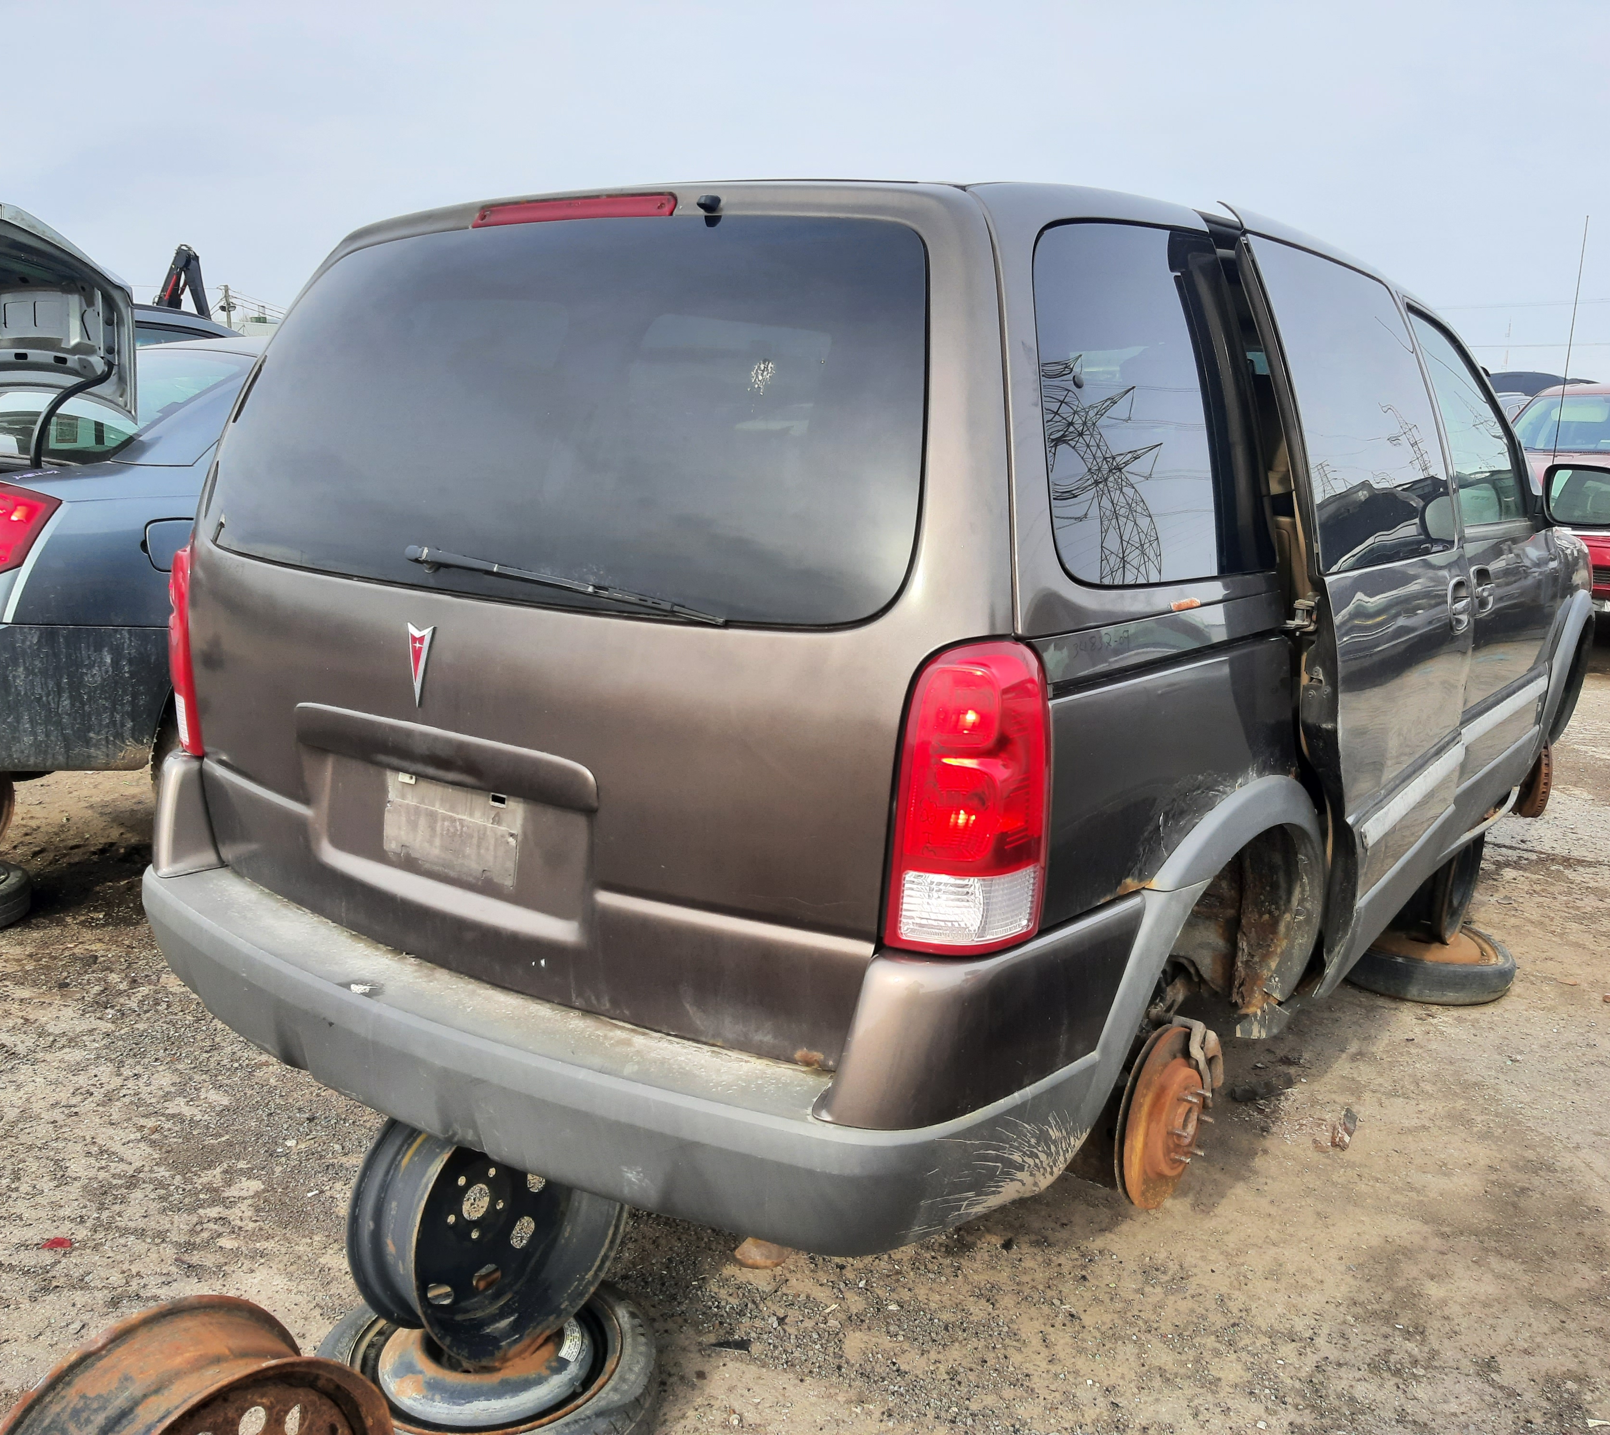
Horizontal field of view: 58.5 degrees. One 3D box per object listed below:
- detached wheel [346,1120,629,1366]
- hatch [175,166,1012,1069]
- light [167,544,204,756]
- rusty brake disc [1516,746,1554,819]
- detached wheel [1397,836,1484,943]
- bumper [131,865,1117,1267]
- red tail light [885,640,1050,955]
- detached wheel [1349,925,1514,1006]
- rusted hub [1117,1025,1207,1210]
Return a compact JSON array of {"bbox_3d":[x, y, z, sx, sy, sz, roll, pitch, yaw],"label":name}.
[{"bbox_3d":[-0.473,0.746,2.202,0.170,0.420,0.420,11,15,38],"label":"detached wheel"},{"bbox_3d":[-0.428,-0.184,2.131,1.620,1.220,0.390,10,15,37],"label":"hatch"},{"bbox_3d":[-1.077,-0.130,2.626,0.150,0.400,0.170,10,15,37],"label":"light"},{"bbox_3d":[2.323,0.169,4.620,0.100,0.310,0.310,4,12,12],"label":"rusty brake disc"},{"bbox_3d":[1.739,0.418,4.015,0.170,0.420,0.420,10,15,37],"label":"detached wheel"},{"bbox_3d":[-0.479,0.441,2.213,1.820,0.230,0.500,10,15,37],"label":"bumper"},{"bbox_3d":[0.189,0.099,1.674,0.150,0.400,0.170,10,15,37],"label":"red tail light"},{"bbox_3d":[1.784,0.668,4.193,0.560,0.130,0.560,1,12,0],"label":"detached wheel"},{"bbox_3d":[0.585,0.641,2.256,0.100,0.310,0.310,10,15,37],"label":"rusted hub"}]

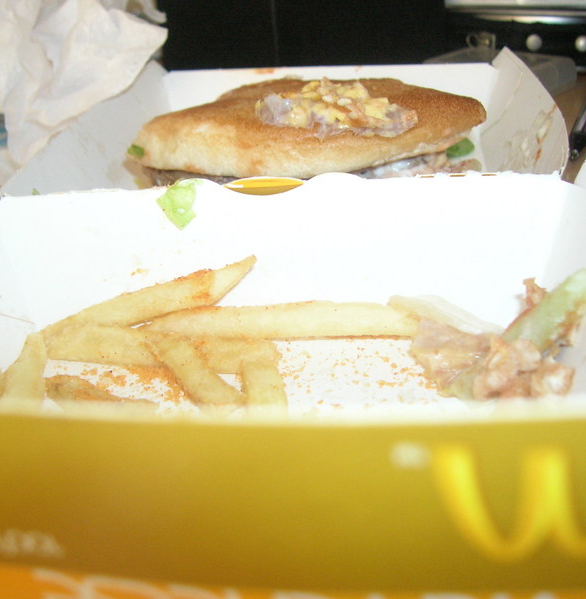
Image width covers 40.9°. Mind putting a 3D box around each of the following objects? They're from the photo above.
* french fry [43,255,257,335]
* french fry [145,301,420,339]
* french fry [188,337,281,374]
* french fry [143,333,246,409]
[{"bbox_3d":[-0.033,0.000,0.176,0.050,0.007,0.006,-14,15,8],"label":"french fry"},{"bbox_3d":[-0.003,0.005,0.172,0.062,0.007,0.007,-1,17,9],"label":"french fry"},{"bbox_3d":[-0.013,0.011,0.154,0.021,0.006,0.006,-1,17,8],"label":"french fry"},{"bbox_3d":[-0.018,0.012,0.142,0.006,0.006,0.024,-14,32,-33],"label":"french fry"}]

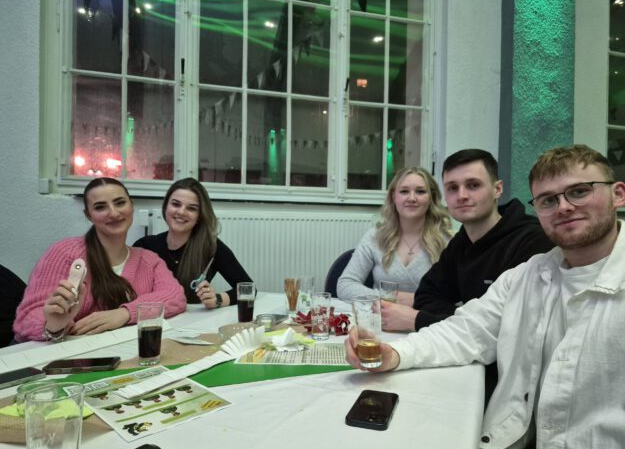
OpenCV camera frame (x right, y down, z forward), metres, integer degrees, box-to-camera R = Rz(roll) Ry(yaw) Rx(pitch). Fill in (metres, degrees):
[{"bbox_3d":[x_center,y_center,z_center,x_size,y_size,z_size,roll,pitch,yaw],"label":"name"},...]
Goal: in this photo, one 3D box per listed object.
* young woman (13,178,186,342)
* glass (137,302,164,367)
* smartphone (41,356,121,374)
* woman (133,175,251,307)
[{"bbox_3d":[-0.720,0.455,1.430,0.600,1.250,0.720,0,1,-32],"label":"young woman"},{"bbox_3d":[-0.403,0.272,1.033,0.066,0.143,0.066,1,1,0],"label":"glass"},{"bbox_3d":[-0.549,0.336,0.995,0.152,0.009,0.073,1,1,-12],"label":"smartphone"},{"bbox_3d":[-0.525,0.445,1.690,0.570,1.270,0.720,0,1,-29],"label":"woman"}]

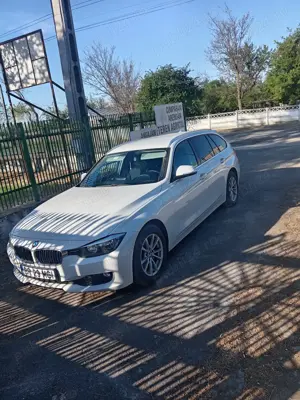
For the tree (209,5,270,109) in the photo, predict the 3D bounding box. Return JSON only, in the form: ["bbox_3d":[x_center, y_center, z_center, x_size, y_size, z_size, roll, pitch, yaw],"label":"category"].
[{"bbox_3d":[7.389,-11.047,26.155,5.000,9.320,4.800,-4,15,17],"label":"tree"}]

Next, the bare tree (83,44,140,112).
[{"bbox_3d":[-2.879,-8.753,26.002,4.700,8.080,4.500,-10,14,-3],"label":"bare tree"}]

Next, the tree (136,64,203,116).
[{"bbox_3d":[1.683,-7.785,24.684,5.100,5.510,4.900,-7,14,6],"label":"tree"}]

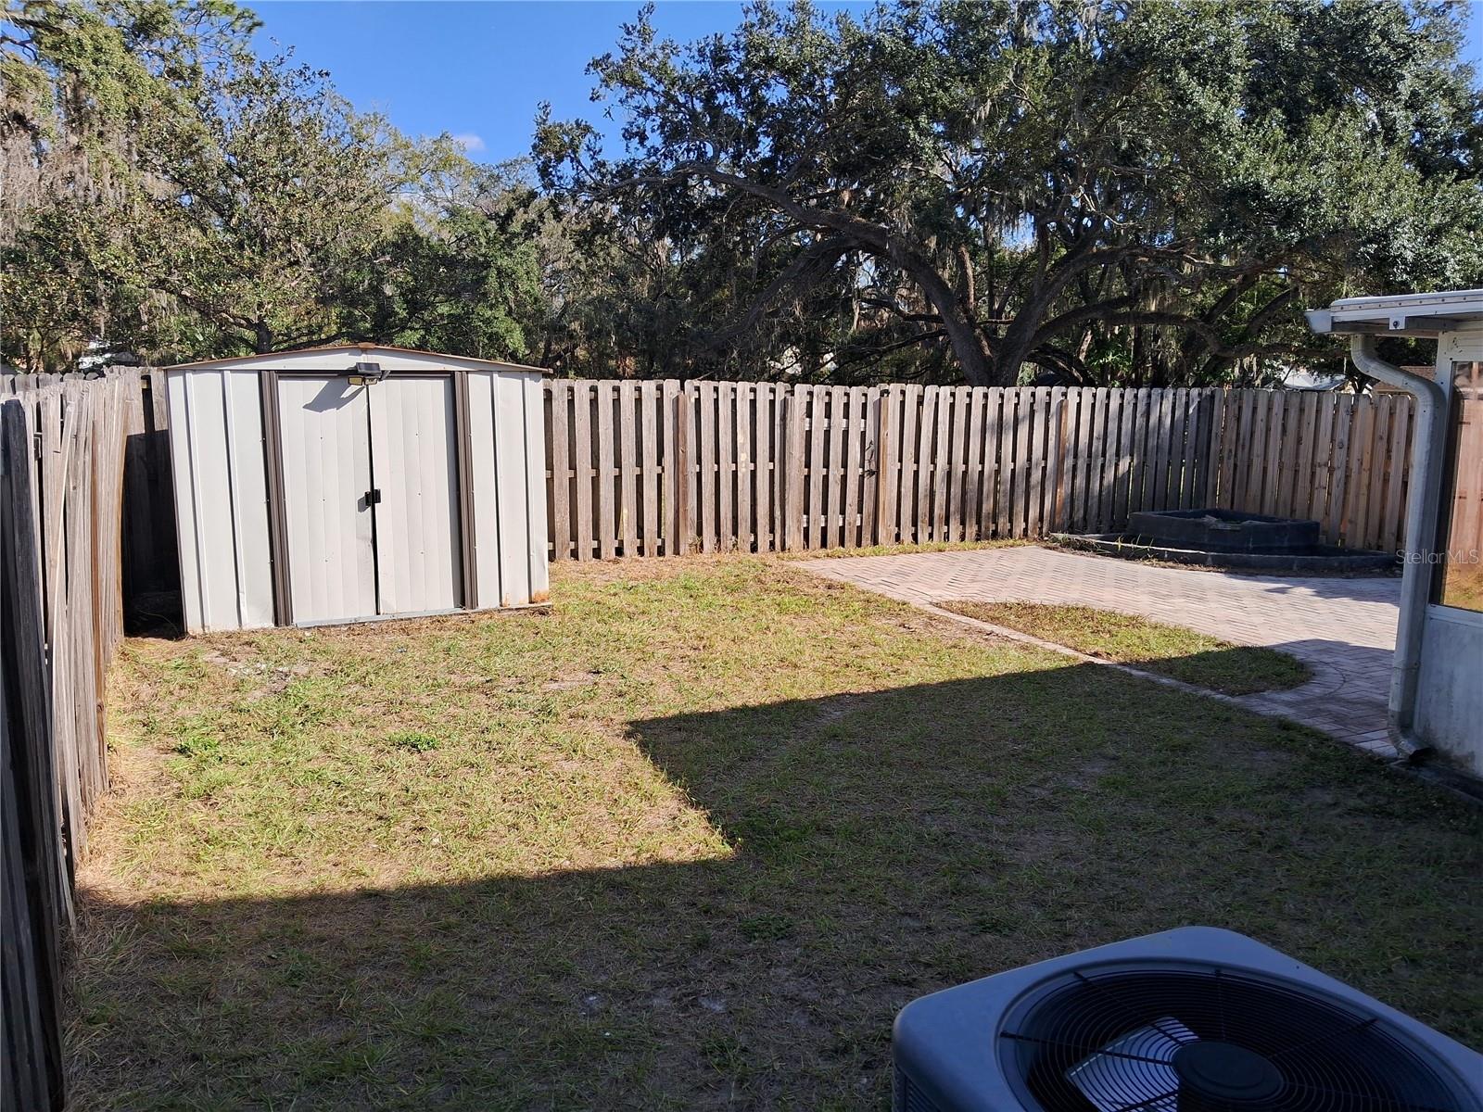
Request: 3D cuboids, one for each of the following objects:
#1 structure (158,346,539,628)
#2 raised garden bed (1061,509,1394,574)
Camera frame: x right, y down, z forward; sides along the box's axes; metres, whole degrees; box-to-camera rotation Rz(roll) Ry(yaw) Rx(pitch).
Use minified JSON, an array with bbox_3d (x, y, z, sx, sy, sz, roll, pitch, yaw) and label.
[{"bbox_3d":[-2.933,-0.613,8.585,2.581,1.926,1.750,-4,9,-24],"label":"structure"},{"bbox_3d":[5.136,-0.226,11.813,2.650,0.400,2.650,-3,9,-17],"label":"raised garden bed"}]

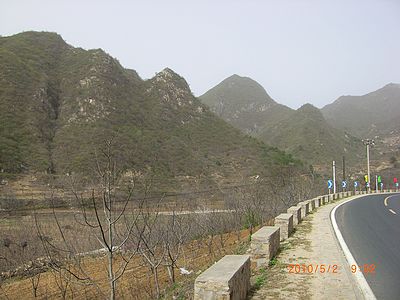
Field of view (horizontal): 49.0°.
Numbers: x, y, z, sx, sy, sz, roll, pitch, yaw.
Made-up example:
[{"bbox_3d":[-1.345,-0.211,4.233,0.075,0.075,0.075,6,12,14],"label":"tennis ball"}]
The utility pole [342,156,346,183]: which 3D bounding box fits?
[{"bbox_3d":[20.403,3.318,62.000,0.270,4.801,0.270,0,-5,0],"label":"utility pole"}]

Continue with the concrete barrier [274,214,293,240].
[{"bbox_3d":[2.696,2.363,13.884,0.391,0.608,1.813,-1,-3,17],"label":"concrete barrier"}]

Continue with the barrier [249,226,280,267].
[{"bbox_3d":[1.501,2.167,9.974,0.391,0.577,1.813,-1,-3,16],"label":"barrier"}]

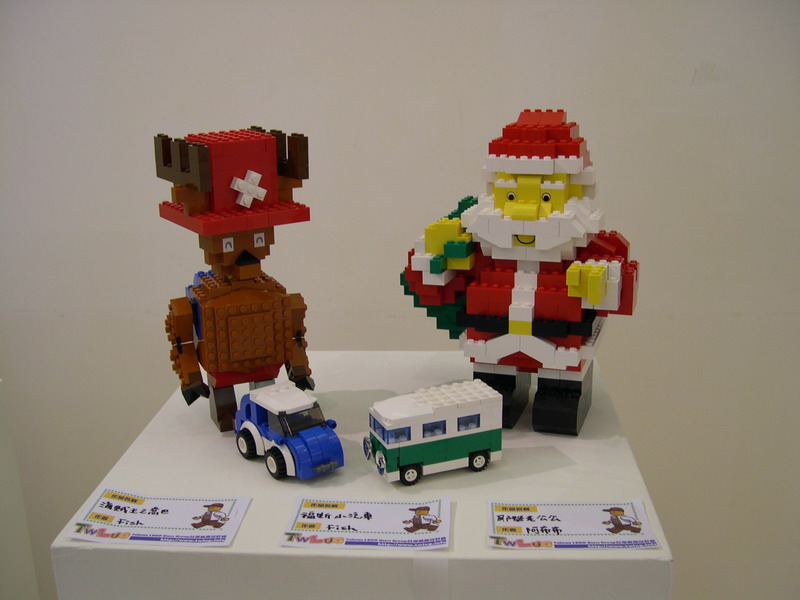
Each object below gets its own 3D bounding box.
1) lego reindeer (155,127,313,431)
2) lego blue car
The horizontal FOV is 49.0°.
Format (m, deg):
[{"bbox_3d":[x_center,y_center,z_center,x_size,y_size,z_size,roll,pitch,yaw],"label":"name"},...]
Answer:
[{"bbox_3d":[-0.122,-0.015,0.643,0.105,0.207,0.091,-8,19,-24],"label":"lego reindeer"},{"bbox_3d":[-0.073,0.086,0.589,0.050,0.044,0.082,-13,21,-35],"label":"lego blue car"}]

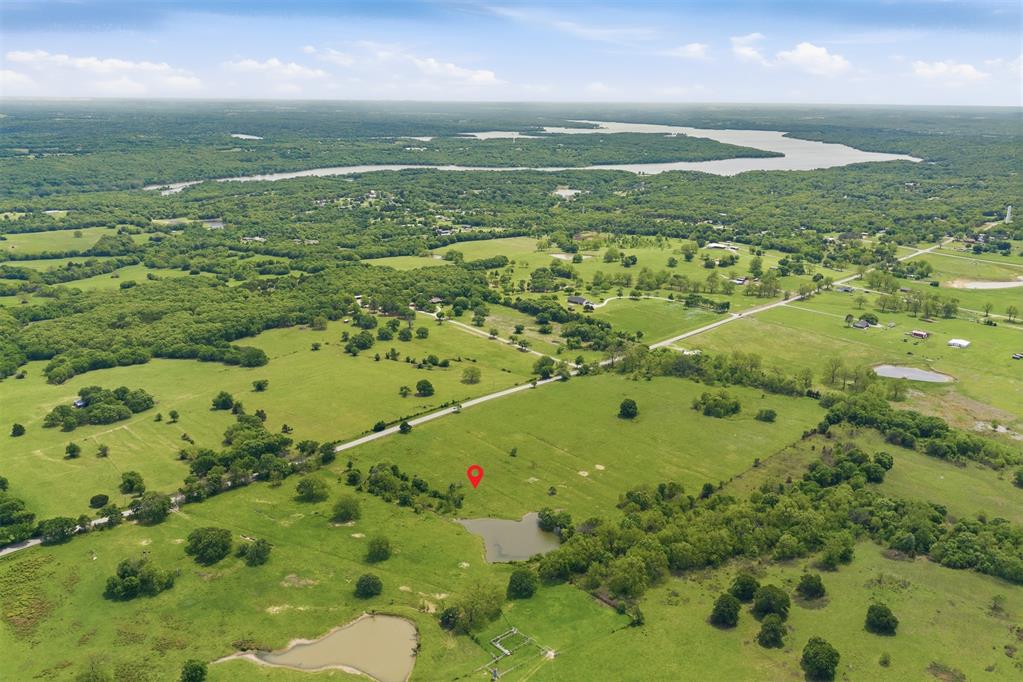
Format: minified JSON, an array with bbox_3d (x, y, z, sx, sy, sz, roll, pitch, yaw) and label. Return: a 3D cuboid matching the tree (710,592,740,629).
[{"bbox_3d":[84.154,104.244,310.048,10.770,10.500,10.770,0,17,0],"label":"tree"}]

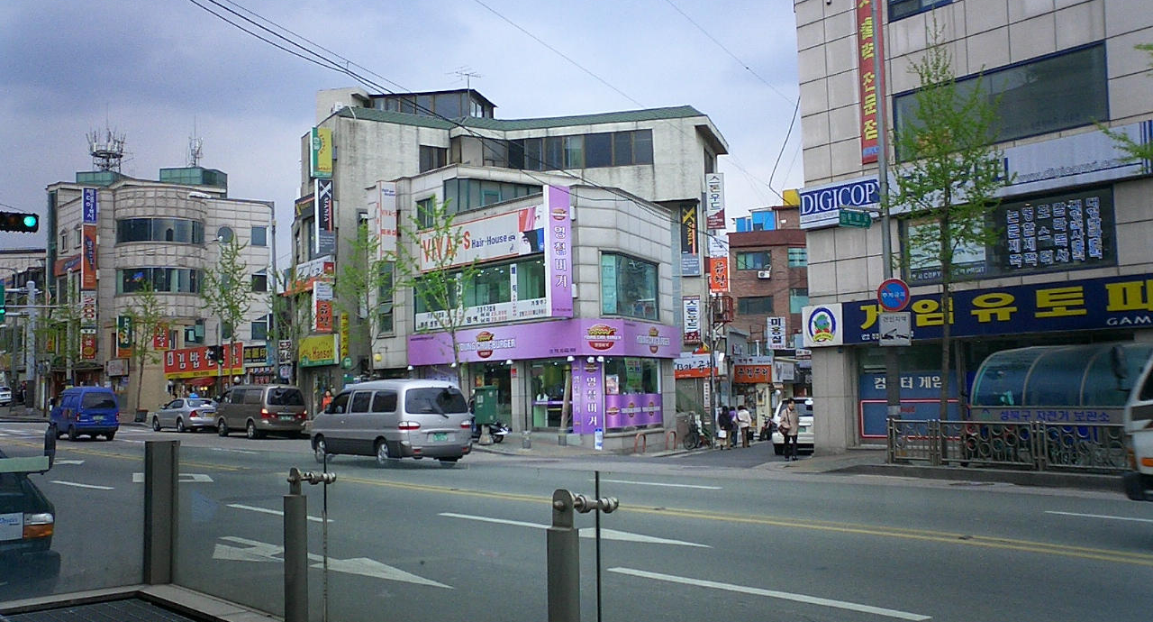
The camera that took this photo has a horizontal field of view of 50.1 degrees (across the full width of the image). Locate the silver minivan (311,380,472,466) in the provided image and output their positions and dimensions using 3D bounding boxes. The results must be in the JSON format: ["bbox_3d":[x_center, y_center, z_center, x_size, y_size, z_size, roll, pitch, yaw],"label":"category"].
[{"bbox_3d":[-4.550,2.680,29.600,1.820,1.930,4.700,2,-5,-39],"label":"silver minivan"}]

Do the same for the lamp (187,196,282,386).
[{"bbox_3d":[-13.650,0.080,49.200,3.600,9.400,0.350,2,-5,-39],"label":"lamp"}]

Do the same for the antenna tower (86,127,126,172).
[{"bbox_3d":[-29.540,-10.111,77.500,2.300,2.800,2.300,2,-5,-37],"label":"antenna tower"}]

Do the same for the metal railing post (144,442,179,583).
[{"bbox_3d":[-3.288,1.595,9.770,0.250,1.130,0.200,0,-4,-12],"label":"metal railing post"}]

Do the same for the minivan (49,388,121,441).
[{"bbox_3d":[-17.458,3.635,43.760,1.420,1.880,3.500,2,-5,-37],"label":"minivan"}]

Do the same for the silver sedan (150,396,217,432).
[{"bbox_3d":[-16.200,4.360,51.600,1.800,1.450,4.700,2,-5,-39],"label":"silver sedan"}]

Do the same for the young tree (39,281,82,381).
[{"bbox_3d":[-27.700,2.000,66.000,2.400,7.300,2.400,1,-4,-23],"label":"young tree"}]

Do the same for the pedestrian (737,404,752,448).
[{"bbox_3d":[5.930,4.050,43.500,0.500,1.590,0.360,-2,-4,14],"label":"pedestrian"}]

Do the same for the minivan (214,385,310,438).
[{"bbox_3d":[-11.046,3.531,43.104,1.900,1.750,4.890,1,-5,-34],"label":"minivan"}]

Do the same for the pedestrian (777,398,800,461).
[{"bbox_3d":[5.600,3.140,32.500,0.580,1.660,0.380,0,-4,-18],"label":"pedestrian"}]

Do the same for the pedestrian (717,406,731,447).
[{"bbox_3d":[5.367,4.228,44.500,0.500,1.590,0.420,-2,-4,12],"label":"pedestrian"}]

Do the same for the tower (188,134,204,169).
[{"bbox_3d":[-24.858,-10.385,80.500,1.000,2.200,1.000,2,-5,-37],"label":"tower"}]

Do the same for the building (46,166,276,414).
[{"bbox_3d":[-26.990,-1.148,80.686,12.000,15.500,9.500,2,-5,-37],"label":"building"}]

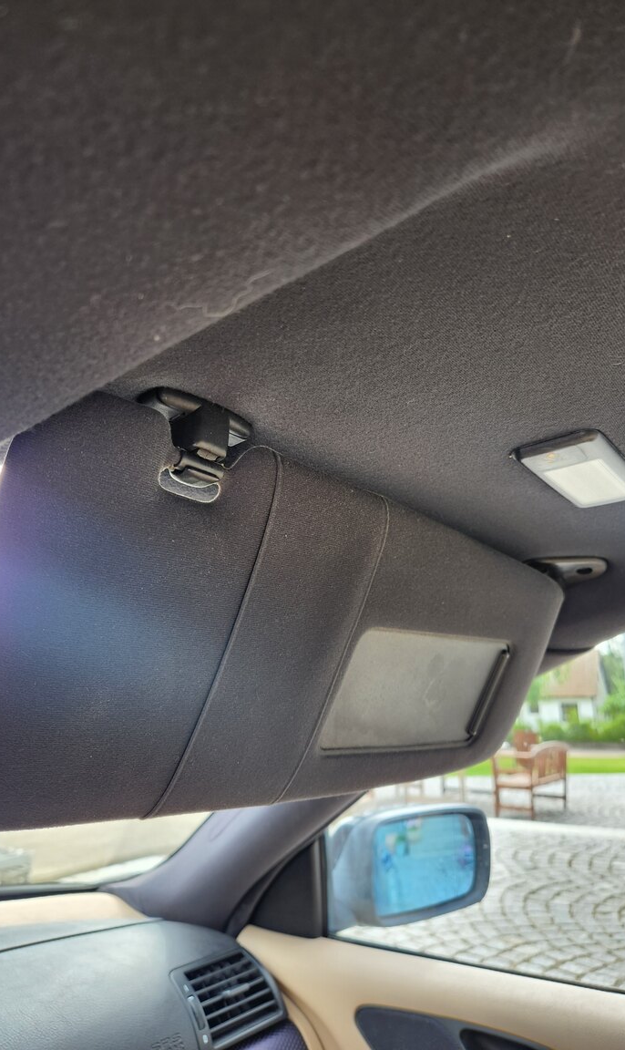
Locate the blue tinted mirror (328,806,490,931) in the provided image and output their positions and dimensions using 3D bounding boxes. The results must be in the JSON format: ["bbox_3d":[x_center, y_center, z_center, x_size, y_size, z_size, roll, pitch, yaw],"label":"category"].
[{"bbox_3d":[0.131,0.454,0.949,0.220,0.130,0.110,10,-19,-33],"label":"blue tinted mirror"}]

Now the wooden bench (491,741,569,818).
[{"bbox_3d":[2.880,3.291,9.131,0.590,0.890,1.360,-11,-19,34],"label":"wooden bench"}]

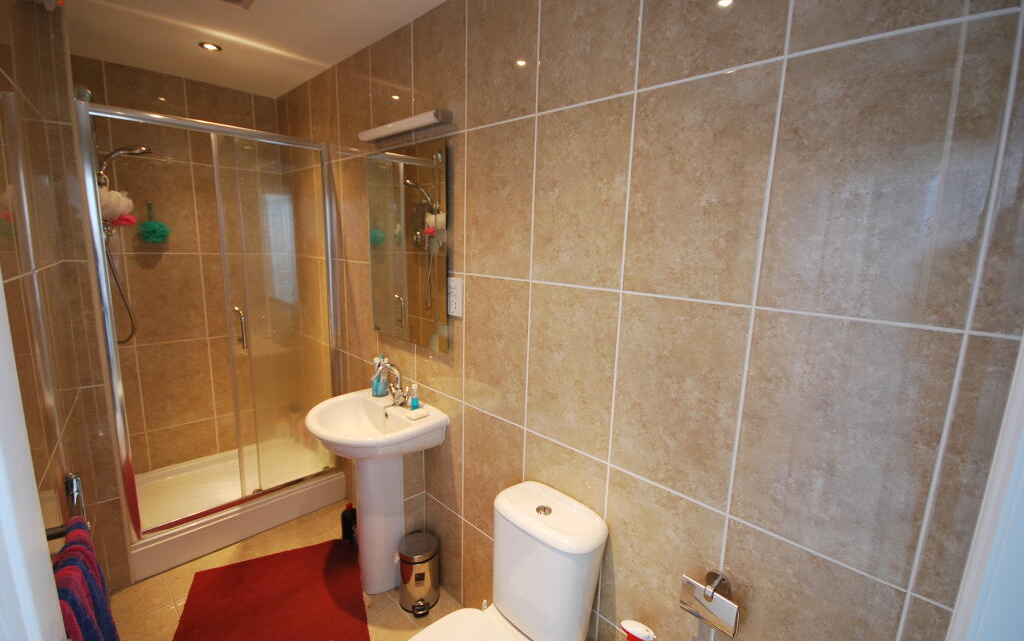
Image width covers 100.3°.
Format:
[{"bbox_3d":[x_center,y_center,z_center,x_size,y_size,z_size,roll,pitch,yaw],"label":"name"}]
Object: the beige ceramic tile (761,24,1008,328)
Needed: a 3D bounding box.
[{"bbox_3d":[0.667,-0.257,0.799,0.321,0.509,0.012,11,14,42],"label":"beige ceramic tile"}]

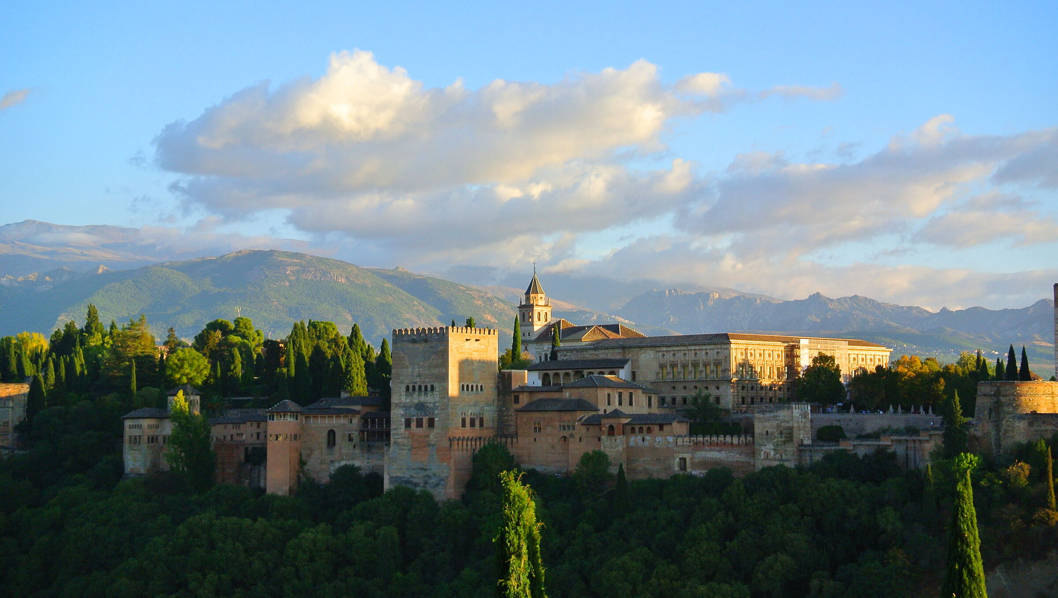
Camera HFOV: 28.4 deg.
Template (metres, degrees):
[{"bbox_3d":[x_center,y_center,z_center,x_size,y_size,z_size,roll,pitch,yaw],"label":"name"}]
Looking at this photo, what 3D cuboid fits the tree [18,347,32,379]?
[{"bbox_3d":[-137.350,17.470,570.000,3.700,9.690,3.700,0,-4,0],"label":"tree"}]

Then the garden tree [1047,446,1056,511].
[{"bbox_3d":[100.530,34.660,402.000,1.800,12.720,1.800,0,-4,0],"label":"garden tree"}]

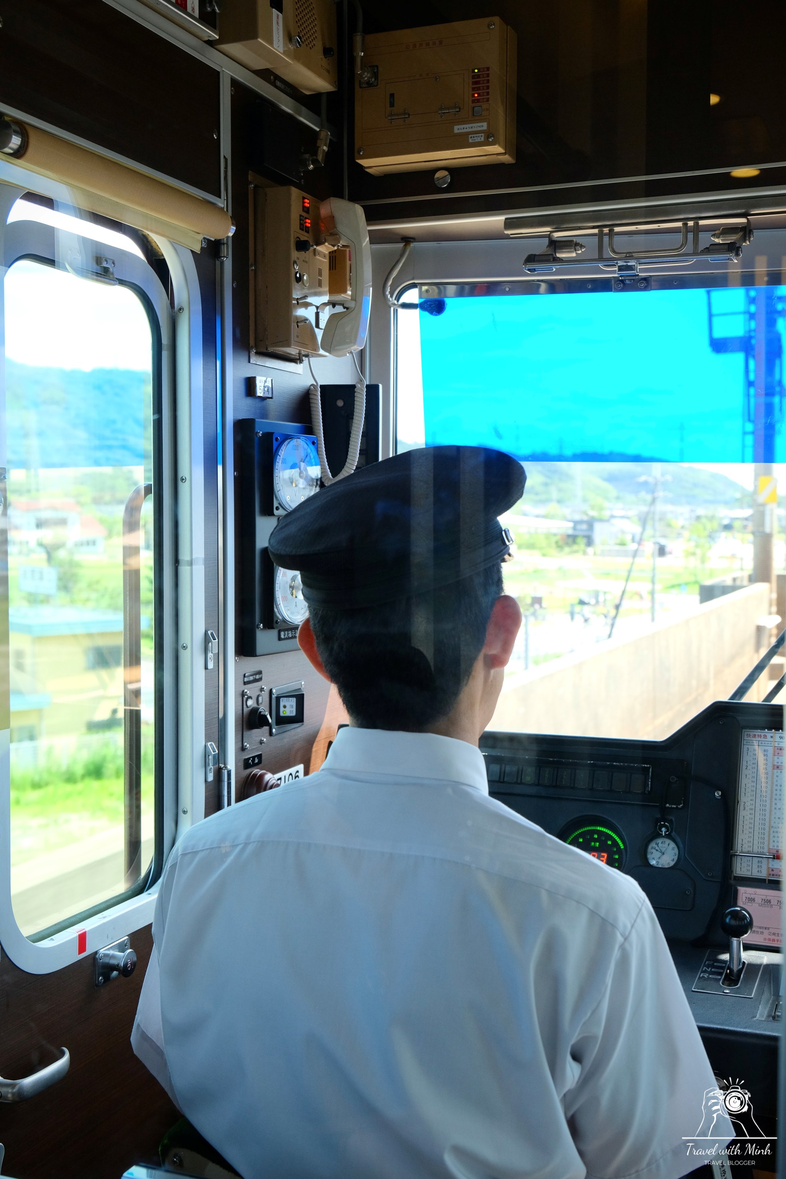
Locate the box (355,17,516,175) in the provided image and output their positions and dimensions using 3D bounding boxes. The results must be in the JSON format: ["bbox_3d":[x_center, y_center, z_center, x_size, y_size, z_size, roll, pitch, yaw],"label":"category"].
[{"bbox_3d":[0.061,-0.709,1.848,0.215,0.175,0.086,1,3,20],"label":"box"}]

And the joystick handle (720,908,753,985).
[{"bbox_3d":[0.422,0.435,1.570,0.039,0.095,0.040,1,3,22],"label":"joystick handle"}]

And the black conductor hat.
[{"bbox_3d":[0.011,-0.058,1.145,0.238,0.120,0.268,-4,14,23],"label":"black conductor hat"}]

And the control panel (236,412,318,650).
[{"bbox_3d":[-0.149,-0.073,1.762,0.047,0.315,0.142,2,4,28],"label":"control panel"}]

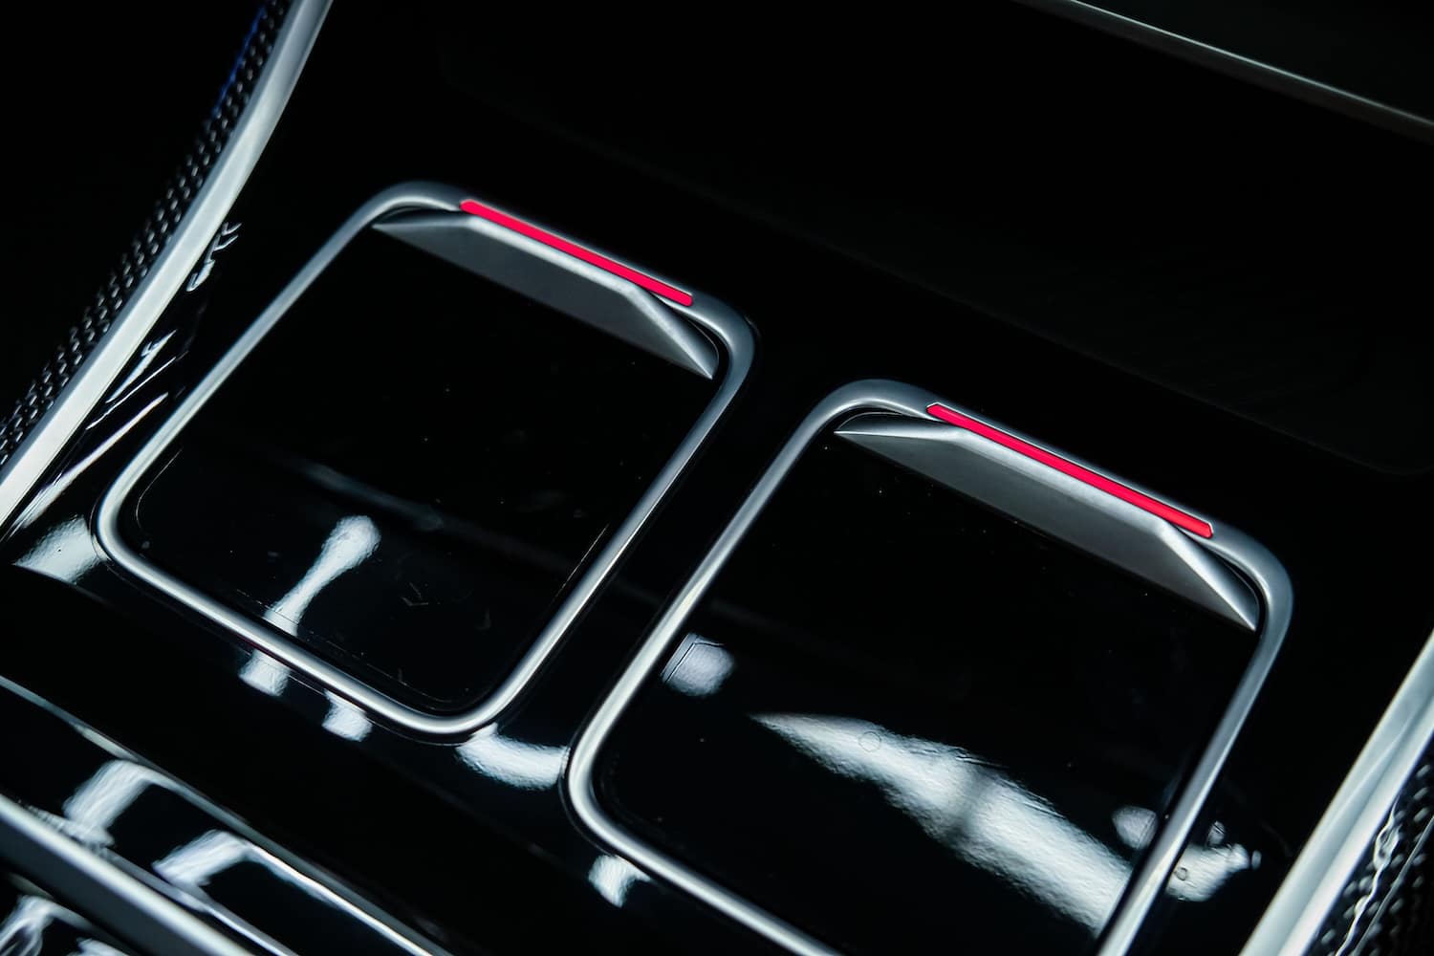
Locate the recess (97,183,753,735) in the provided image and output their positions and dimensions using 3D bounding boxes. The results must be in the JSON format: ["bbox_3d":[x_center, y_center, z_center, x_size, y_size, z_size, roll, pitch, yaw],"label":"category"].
[{"bbox_3d":[-0.054,-0.008,0.324,0.093,0.010,0.103,25,62,19],"label":"recess"}]

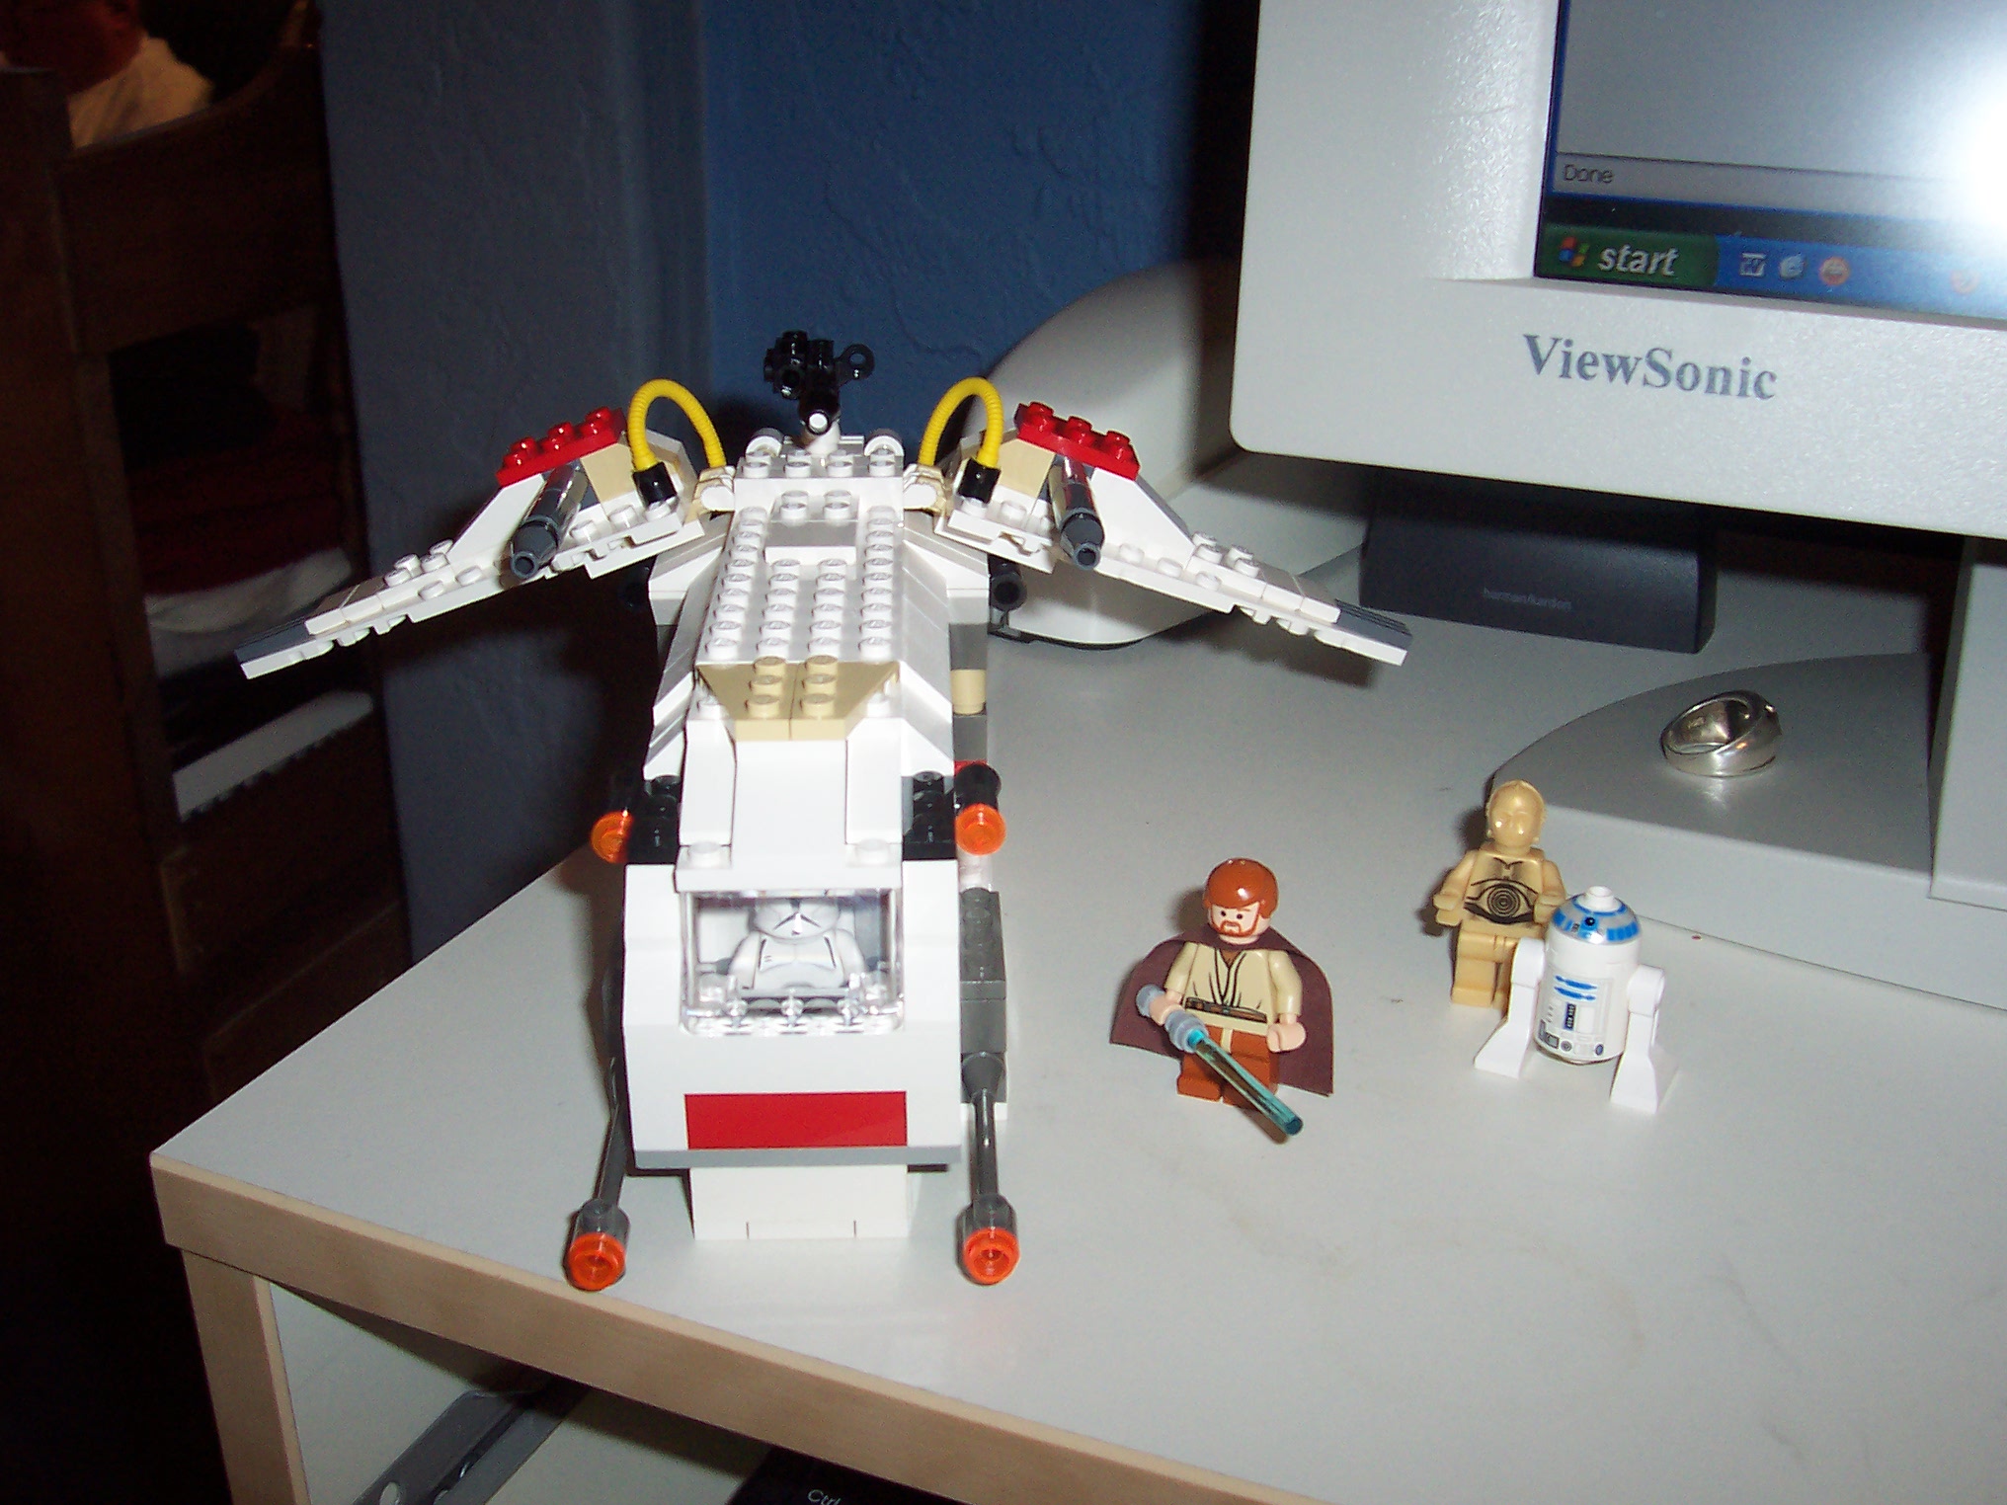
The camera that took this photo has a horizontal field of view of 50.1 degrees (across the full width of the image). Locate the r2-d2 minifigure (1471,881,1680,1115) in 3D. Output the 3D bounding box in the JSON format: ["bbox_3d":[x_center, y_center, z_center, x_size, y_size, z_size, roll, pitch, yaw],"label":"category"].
[{"bbox_3d":[0.097,0.038,0.358,0.030,0.034,0.017,12,26,25],"label":"r2-d2 minifigure"}]

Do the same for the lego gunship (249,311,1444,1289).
[{"bbox_3d":[-0.034,-0.009,0.382,0.229,0.102,0.209,0,23,-2],"label":"lego gunship"}]

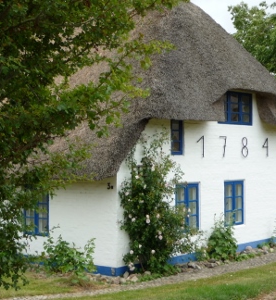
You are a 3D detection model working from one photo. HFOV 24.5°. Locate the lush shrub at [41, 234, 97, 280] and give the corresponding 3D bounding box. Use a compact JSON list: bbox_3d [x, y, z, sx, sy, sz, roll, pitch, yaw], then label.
[{"bbox_3d":[-1.592,2.325,14.263,1.300,0.960,0.900,-1,-1,42],"label":"lush shrub"}]

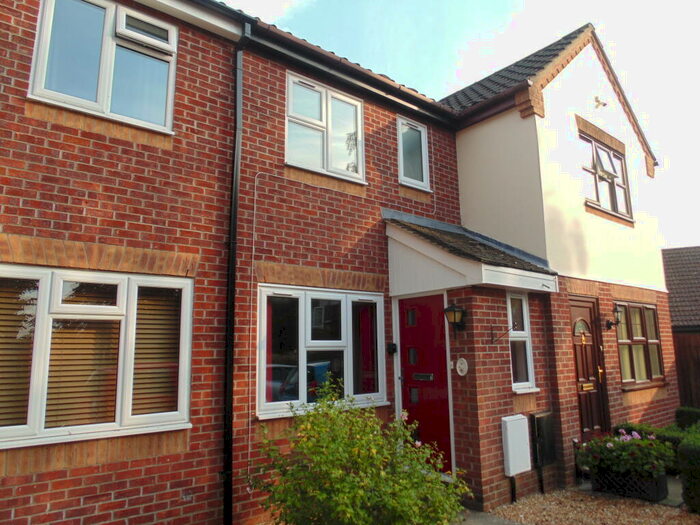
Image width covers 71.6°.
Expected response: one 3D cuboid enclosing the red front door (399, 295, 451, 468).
[{"bbox_3d":[0.885,1.360,5.723,0.060,1.905,0.750,7,-12,-38],"label":"red front door"}]

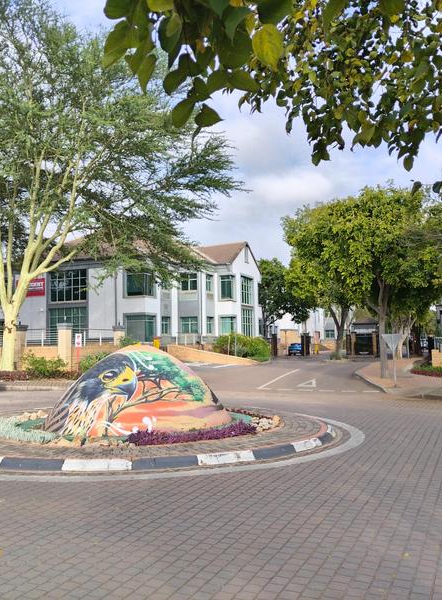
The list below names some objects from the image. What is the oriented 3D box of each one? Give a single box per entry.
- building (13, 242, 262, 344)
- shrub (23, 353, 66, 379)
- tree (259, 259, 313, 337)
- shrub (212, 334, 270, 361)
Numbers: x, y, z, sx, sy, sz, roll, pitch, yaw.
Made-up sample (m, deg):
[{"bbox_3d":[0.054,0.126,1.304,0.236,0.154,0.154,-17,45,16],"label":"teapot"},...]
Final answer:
[{"bbox_3d":[-7.924,0.123,59.386,25.000,9.400,10.500,-3,-5,25],"label":"building"},{"bbox_3d":[-8.518,3.185,29.000,2.200,1.250,1.500,0,-4,-5],"label":"shrub"},{"bbox_3d":[6.340,0.649,60.000,6.200,9.500,6.200,-3,-5,25],"label":"tree"},{"bbox_3d":[1.574,3.874,48.500,4.300,2.200,2.800,-3,-5,25],"label":"shrub"}]

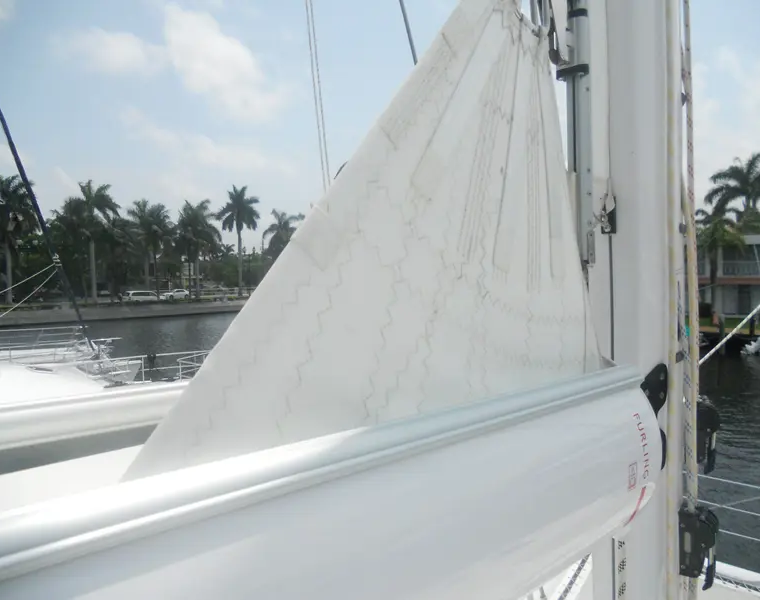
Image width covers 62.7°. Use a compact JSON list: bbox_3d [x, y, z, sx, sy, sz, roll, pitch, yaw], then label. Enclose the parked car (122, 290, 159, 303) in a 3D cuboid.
[{"bbox_3d":[-34.737,-0.423,91.000,1.950,1.750,5.050,1,3,38],"label":"parked car"}]

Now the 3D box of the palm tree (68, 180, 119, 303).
[{"bbox_3d":[-39.486,-7.994,86.000,6.800,16.810,6.800,1,3,38],"label":"palm tree"}]

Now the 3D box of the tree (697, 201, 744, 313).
[{"bbox_3d":[23.869,-2.821,44.000,3.900,8.110,3.900,1,3,38],"label":"tree"}]

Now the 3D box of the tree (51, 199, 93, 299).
[{"bbox_3d":[-41.966,-6.960,86.000,6.200,14.060,6.200,1,3,38],"label":"tree"}]

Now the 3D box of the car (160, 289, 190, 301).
[{"bbox_3d":[-31.743,-0.855,97.000,1.820,1.470,4.750,1,3,38],"label":"car"}]

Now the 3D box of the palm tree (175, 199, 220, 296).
[{"bbox_3d":[-28.000,-7.923,96.000,6.800,15.380,6.800,1,3,38],"label":"palm tree"}]

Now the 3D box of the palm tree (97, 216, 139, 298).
[{"bbox_3d":[-36.878,-5.853,88.000,5.700,11.850,5.700,1,3,38],"label":"palm tree"}]

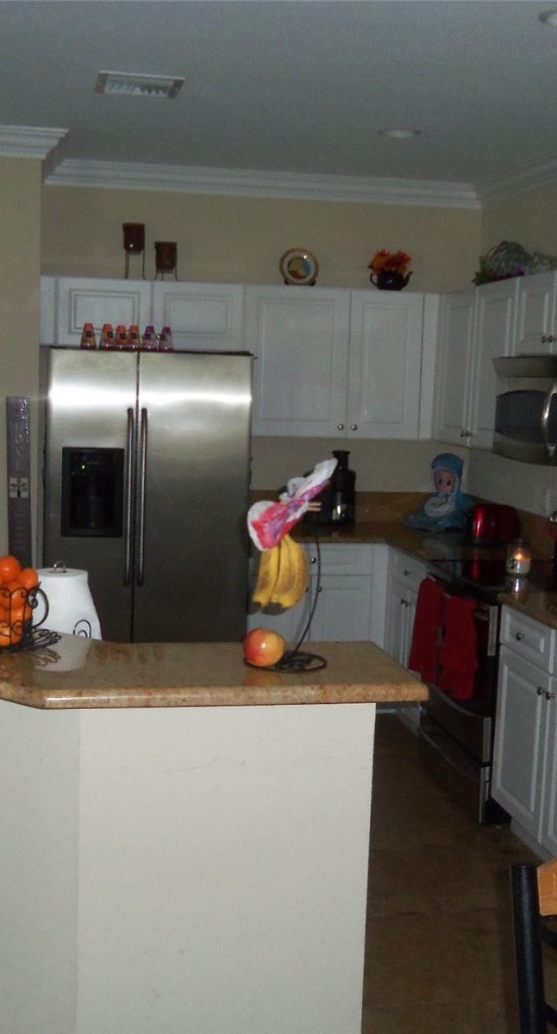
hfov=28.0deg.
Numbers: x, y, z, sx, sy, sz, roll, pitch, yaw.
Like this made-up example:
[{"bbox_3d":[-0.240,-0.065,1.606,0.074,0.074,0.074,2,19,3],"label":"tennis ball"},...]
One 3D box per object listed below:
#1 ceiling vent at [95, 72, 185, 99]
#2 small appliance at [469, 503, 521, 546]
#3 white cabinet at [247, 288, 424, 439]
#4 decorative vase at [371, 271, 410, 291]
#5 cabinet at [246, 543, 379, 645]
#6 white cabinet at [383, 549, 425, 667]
[{"bbox_3d":[-0.522,-1.600,4.170,0.310,0.020,0.335,0,7,-11],"label":"ceiling vent"},{"bbox_3d":[1.067,0.039,5.537,0.255,0.190,0.180,0,7,-11],"label":"small appliance"},{"bbox_3d":[0.257,-0.814,5.954,0.964,0.759,0.325,0,7,-11],"label":"white cabinet"},{"bbox_3d":[0.585,-1.220,5.868,0.205,0.115,0.140,0,7,-11],"label":"decorative vase"},{"bbox_3d":[0.111,0.510,5.947,0.705,0.840,0.608,0,7,-11],"label":"cabinet"},{"bbox_3d":[0.918,0.620,5.388,0.630,0.876,0.670,0,7,-11],"label":"white cabinet"}]

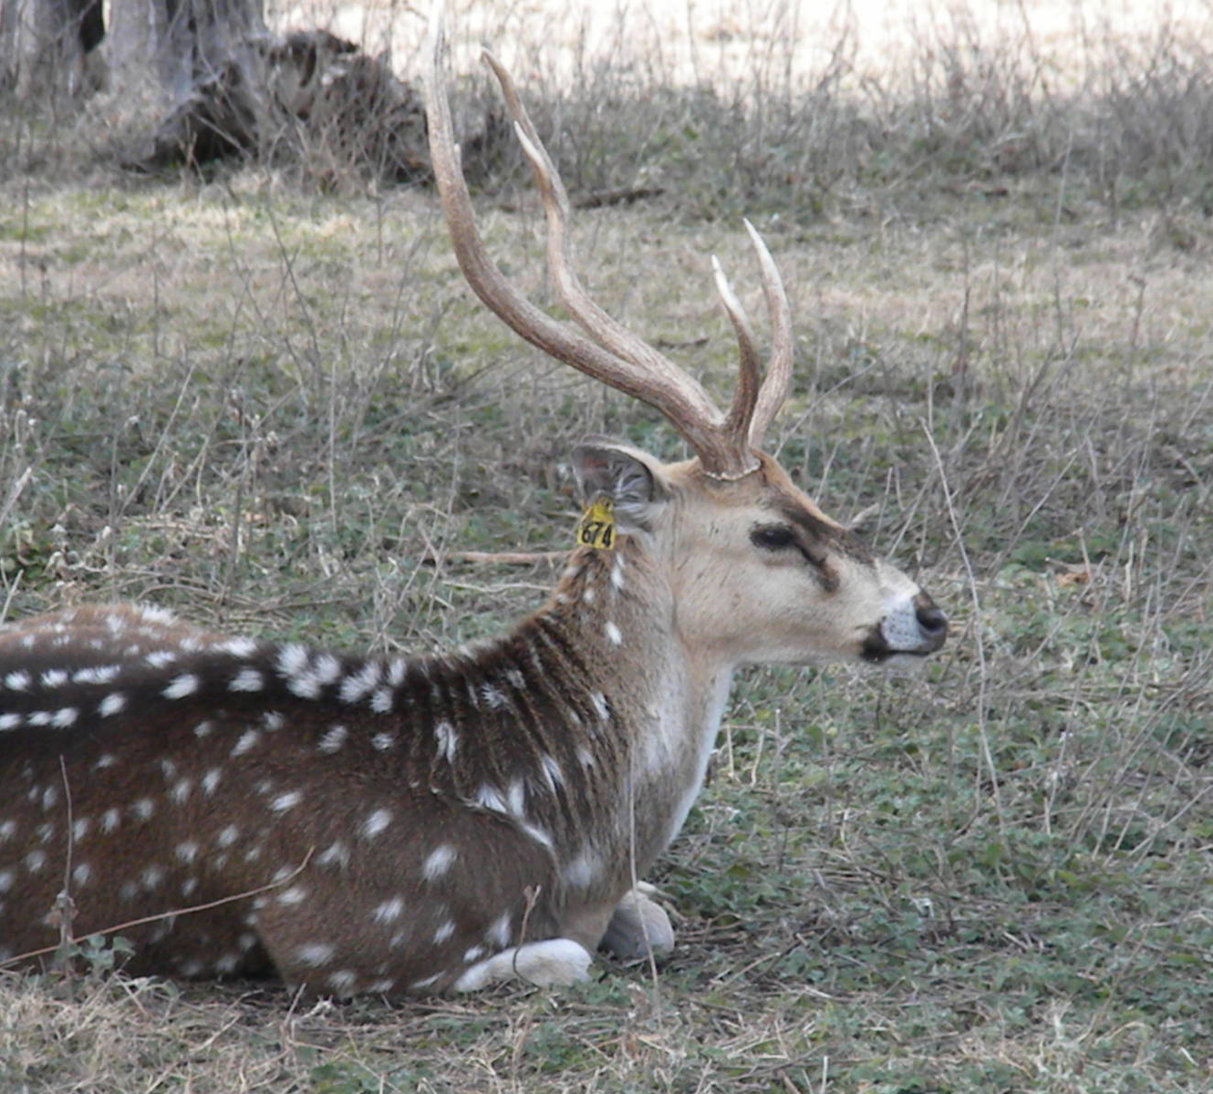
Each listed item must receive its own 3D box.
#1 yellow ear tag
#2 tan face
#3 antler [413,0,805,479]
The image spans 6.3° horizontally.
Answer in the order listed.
[{"bbox_3d":[-0.011,-0.022,10.630,0.038,0.050,0.008,7,4,-12],"label":"yellow ear tag"},{"bbox_3d":[0.188,0.013,10.690,0.272,0.205,0.145,1,7,12],"label":"tan face"},{"bbox_3d":[0.004,-0.297,10.720,0.340,0.460,0.400,1,7,12],"label":"antler"}]

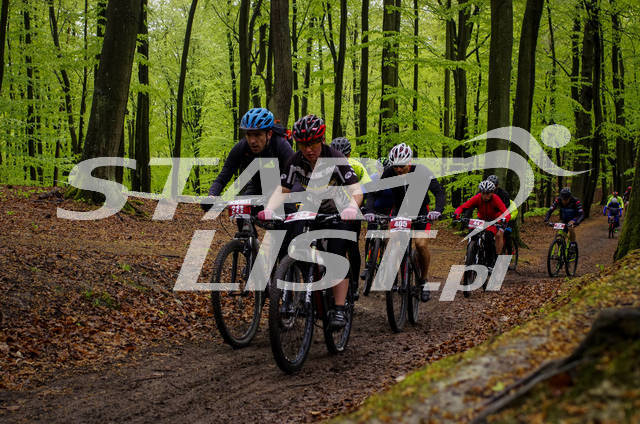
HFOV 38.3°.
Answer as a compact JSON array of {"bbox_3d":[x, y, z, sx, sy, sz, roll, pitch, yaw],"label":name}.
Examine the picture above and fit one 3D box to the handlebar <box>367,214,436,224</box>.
[{"bbox_3d":[0.755,0.070,8.400,0.680,0.090,0.170,0,-1,13],"label":"handlebar"}]

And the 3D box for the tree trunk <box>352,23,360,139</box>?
[{"bbox_3d":[1.510,-5.334,38.000,0.250,4.614,0.250,-1,3,0],"label":"tree trunk"}]

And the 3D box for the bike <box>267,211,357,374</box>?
[{"bbox_3d":[-0.020,0.495,6.120,0.680,1.020,1.800,0,-1,16],"label":"bike"}]

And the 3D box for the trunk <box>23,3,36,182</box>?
[{"bbox_3d":[-9.438,-3.886,30.000,0.240,5.858,0.240,-2,3,0],"label":"trunk"}]

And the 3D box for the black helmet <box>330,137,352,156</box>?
[{"bbox_3d":[0.231,-0.693,9.800,0.205,0.175,0.275,2,11,30],"label":"black helmet"}]

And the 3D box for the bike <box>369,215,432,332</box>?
[{"bbox_3d":[0.790,0.560,8.500,0.680,1.030,1.800,0,-1,13],"label":"bike"}]

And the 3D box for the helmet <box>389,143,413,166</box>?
[{"bbox_3d":[0.750,-0.535,8.600,0.215,0.175,0.285,0,21,7],"label":"helmet"}]

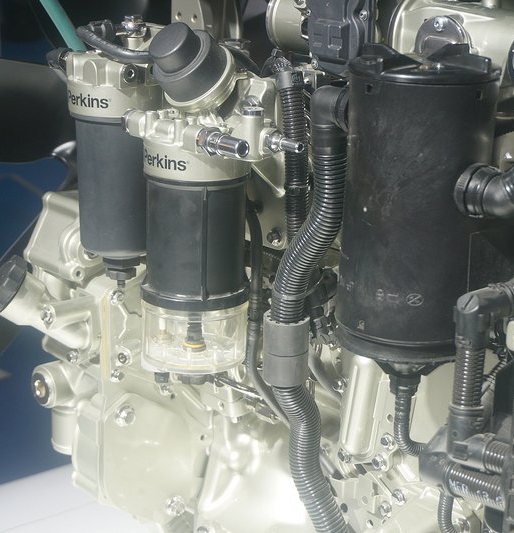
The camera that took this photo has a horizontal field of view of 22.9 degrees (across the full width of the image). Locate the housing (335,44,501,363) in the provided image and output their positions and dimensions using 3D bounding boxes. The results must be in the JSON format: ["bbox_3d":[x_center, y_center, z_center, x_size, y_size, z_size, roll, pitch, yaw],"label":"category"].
[{"bbox_3d":[0.144,-0.062,1.151,0.138,0.258,0.138,1,15,0],"label":"housing"}]

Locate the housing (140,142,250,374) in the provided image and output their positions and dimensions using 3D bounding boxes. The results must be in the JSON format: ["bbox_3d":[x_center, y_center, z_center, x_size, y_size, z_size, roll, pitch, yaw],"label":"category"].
[{"bbox_3d":[-0.059,-0.014,1.221,0.105,0.215,0.105,1,15,0],"label":"housing"}]

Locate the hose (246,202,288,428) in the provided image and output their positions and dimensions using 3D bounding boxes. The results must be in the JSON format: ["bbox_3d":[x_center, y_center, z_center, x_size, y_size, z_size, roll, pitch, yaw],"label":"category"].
[{"bbox_3d":[0.009,0.053,1.271,0.043,0.223,0.045,1,15,0],"label":"hose"}]

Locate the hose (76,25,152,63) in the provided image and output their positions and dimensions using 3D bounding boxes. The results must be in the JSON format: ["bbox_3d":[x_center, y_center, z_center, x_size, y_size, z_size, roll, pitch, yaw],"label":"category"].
[{"bbox_3d":[-0.141,-0.221,1.255,0.078,0.032,0.050,1,15,0],"label":"hose"}]

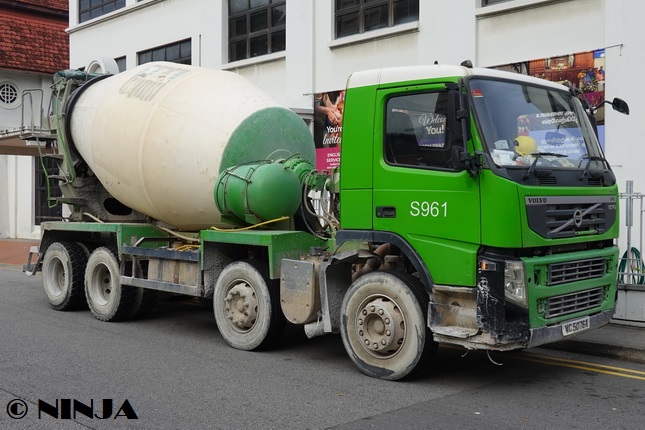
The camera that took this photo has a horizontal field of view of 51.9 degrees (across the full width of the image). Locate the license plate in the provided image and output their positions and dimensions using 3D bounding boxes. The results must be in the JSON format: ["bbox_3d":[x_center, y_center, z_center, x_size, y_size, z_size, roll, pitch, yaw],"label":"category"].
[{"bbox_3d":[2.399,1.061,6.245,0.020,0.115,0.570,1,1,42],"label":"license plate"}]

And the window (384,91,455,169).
[{"bbox_3d":[0.876,-0.762,6.007,0.780,0.720,0.060,1,-3,42],"label":"window"}]

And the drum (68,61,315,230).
[{"bbox_3d":[-2.156,-1.086,10.258,4.500,2.420,2.420,19,13,40],"label":"drum"}]

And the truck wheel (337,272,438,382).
[{"bbox_3d":[0.641,1.053,6.347,1.030,1.030,0.290,1,1,42],"label":"truck wheel"}]

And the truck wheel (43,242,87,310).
[{"bbox_3d":[-4.132,0.992,10.647,1.040,1.040,0.280,1,1,42],"label":"truck wheel"}]

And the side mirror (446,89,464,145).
[{"bbox_3d":[1.107,-0.825,5.493,0.120,0.460,0.210,1,1,42],"label":"side mirror"}]

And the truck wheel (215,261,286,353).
[{"bbox_3d":[-0.831,1.034,7.682,1.030,1.030,0.290,1,1,42],"label":"truck wheel"}]

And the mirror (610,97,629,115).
[{"bbox_3d":[3.155,-1.148,7.018,0.120,0.200,0.220,-28,-18,39],"label":"mirror"}]

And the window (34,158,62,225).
[{"bbox_3d":[-10.322,-0.886,25.000,1.100,2.500,0.150,-1,1,-44],"label":"window"}]

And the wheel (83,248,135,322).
[{"bbox_3d":[-3.111,1.005,9.721,1.040,1.040,0.280,1,1,42],"label":"wheel"}]

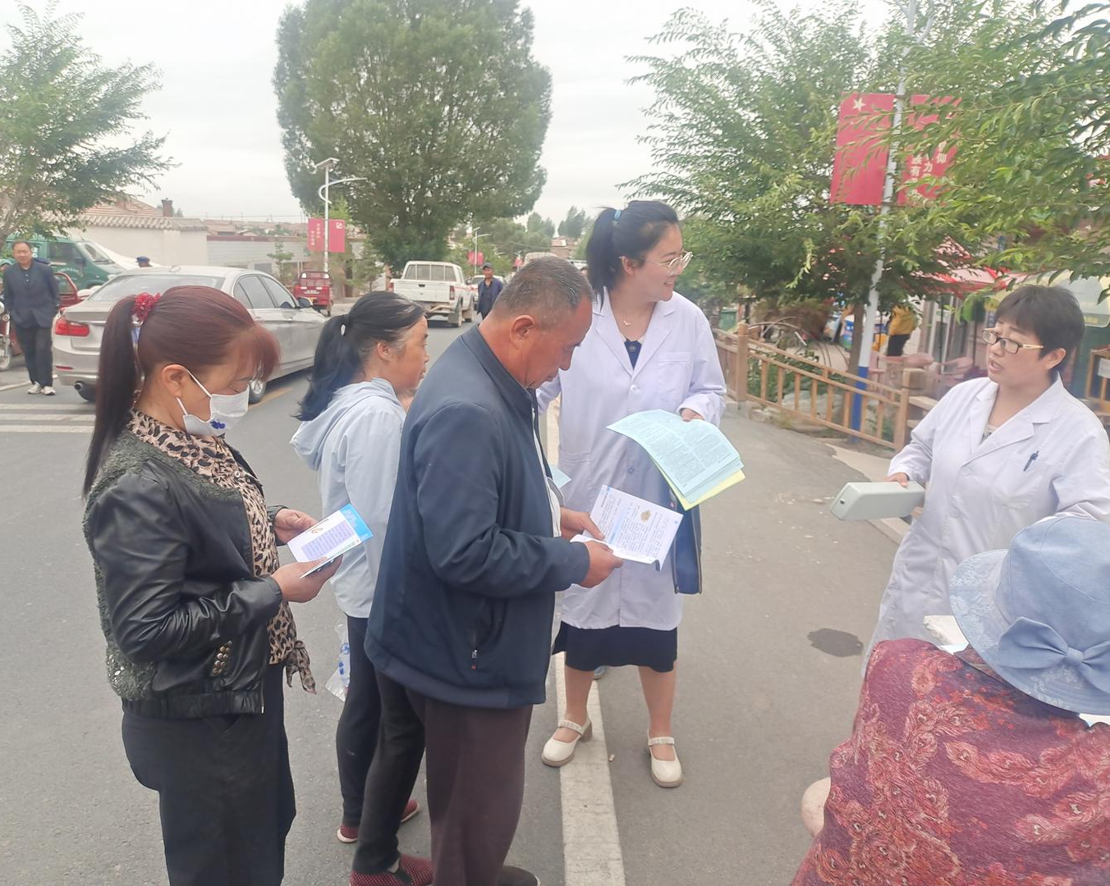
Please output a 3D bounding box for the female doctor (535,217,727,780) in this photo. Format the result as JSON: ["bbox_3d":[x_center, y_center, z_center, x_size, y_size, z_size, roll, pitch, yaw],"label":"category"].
[{"bbox_3d":[0.196,0.192,2.546,0.530,1.740,0.420,3,11,-2],"label":"female doctor"}]

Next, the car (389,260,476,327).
[{"bbox_3d":[-3.512,-4.527,25.915,1.740,1.710,4.950,3,11,0],"label":"car"}]

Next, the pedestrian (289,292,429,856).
[{"bbox_3d":[-0.451,0.330,2.308,0.430,1.490,0.450,-3,13,-30],"label":"pedestrian"}]

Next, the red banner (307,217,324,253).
[{"bbox_3d":[-8.125,-7.074,29.000,0.560,1.130,0.050,3,11,0],"label":"red banner"}]

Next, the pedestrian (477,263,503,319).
[{"bbox_3d":[-1.187,-2.365,15.365,0.520,1.732,0.350,4,11,3],"label":"pedestrian"}]

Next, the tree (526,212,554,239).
[{"bbox_3d":[-1.906,-22.691,100.855,3.500,8.992,3.500,3,11,0],"label":"tree"}]

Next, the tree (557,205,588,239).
[{"bbox_3d":[1.859,-22.933,100.934,3.500,9.822,3.500,3,11,0],"label":"tree"}]

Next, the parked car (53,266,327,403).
[{"bbox_3d":[-4.136,-1.402,10.378,1.820,1.440,4.650,2,11,-4],"label":"parked car"}]

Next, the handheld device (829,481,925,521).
[{"bbox_3d":[0.726,0.132,1.920,0.245,0.075,0.085,1,30,-35],"label":"handheld device"}]

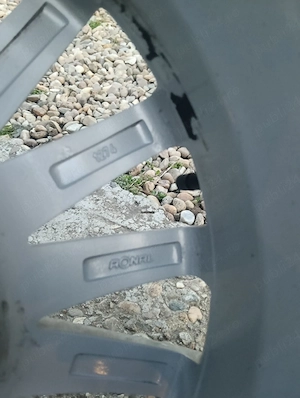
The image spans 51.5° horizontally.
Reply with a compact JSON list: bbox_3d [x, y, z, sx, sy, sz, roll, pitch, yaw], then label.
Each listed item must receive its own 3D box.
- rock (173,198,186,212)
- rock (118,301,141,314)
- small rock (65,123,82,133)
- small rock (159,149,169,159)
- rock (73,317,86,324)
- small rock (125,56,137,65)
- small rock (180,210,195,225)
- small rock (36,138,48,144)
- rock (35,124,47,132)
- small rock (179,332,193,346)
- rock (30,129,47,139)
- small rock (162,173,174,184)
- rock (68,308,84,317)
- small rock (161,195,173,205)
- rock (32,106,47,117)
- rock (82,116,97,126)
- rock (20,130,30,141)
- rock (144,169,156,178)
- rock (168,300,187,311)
[{"bbox_3d":[0.054,0.012,0.561,0.024,0.015,0.027,0,53,0],"label":"rock"},{"bbox_3d":[-0.030,0.162,0.463,0.032,0.013,0.021,0,45,0],"label":"rock"},{"bbox_3d":[-0.158,-0.148,0.643,0.037,0.020,0.026,0,52,0],"label":"small rock"},{"bbox_3d":[0.031,-0.107,0.732,0.025,0.020,0.027,0,45,0],"label":"small rock"},{"bbox_3d":[-0.091,0.159,0.404,0.018,0.008,0.012,0,52,0],"label":"rock"},{"bbox_3d":[-0.053,-0.380,0.856,0.030,0.015,0.032,0,53,0],"label":"small rock"},{"bbox_3d":[0.061,0.030,0.504,0.023,0.017,0.024,0,52,0],"label":"small rock"},{"bbox_3d":[-0.265,-0.142,0.767,0.030,0.013,0.017,0,45,0],"label":"small rock"},{"bbox_3d":[-0.285,-0.183,0.808,0.030,0.018,0.025,0,45,0],"label":"rock"},{"bbox_3d":[0.049,0.195,0.431,0.019,0.013,0.019,0,45,0],"label":"small rock"},{"bbox_3d":[-0.226,-0.134,0.633,0.034,0.019,0.024,0,52,0],"label":"rock"},{"bbox_3d":[0.036,-0.039,0.600,0.023,0.014,0.023,0,53,0],"label":"small rock"},{"bbox_3d":[-0.097,0.150,0.411,0.021,0.008,0.013,0,52,0],"label":"rock"},{"bbox_3d":[0.030,0.003,0.526,0.022,0.013,0.016,-24,56,-18],"label":"small rock"},{"bbox_3d":[-0.256,-0.203,0.723,0.033,0.017,0.031,0,53,0],"label":"rock"},{"bbox_3d":[-0.127,-0.163,0.655,0.031,0.019,0.025,0,52,0],"label":"rock"},{"bbox_3d":[-0.314,-0.160,0.785,0.024,0.022,0.029,0,45,0],"label":"rock"},{"bbox_3d":[0.001,-0.044,0.562,0.021,0.015,0.020,0,52,0],"label":"rock"},{"bbox_3d":[0.041,0.155,0.453,0.025,0.009,0.016,0,53,0],"label":"rock"}]

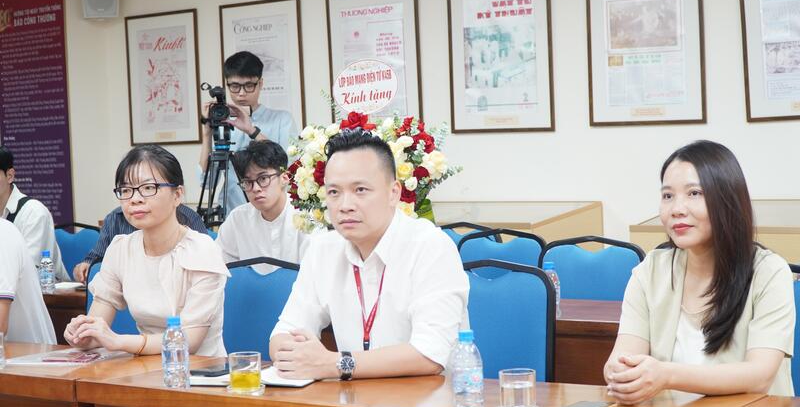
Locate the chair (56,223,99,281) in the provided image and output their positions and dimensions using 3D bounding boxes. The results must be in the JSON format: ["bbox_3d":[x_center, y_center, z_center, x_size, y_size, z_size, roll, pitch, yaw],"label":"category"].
[{"bbox_3d":[-1.703,0.595,6.308,0.430,0.947,0.570,0,4,34],"label":"chair"}]

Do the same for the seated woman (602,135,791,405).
[{"bbox_3d":[0.657,0.495,2.739,0.460,1.250,0.640,0,4,34],"label":"seated woman"}]

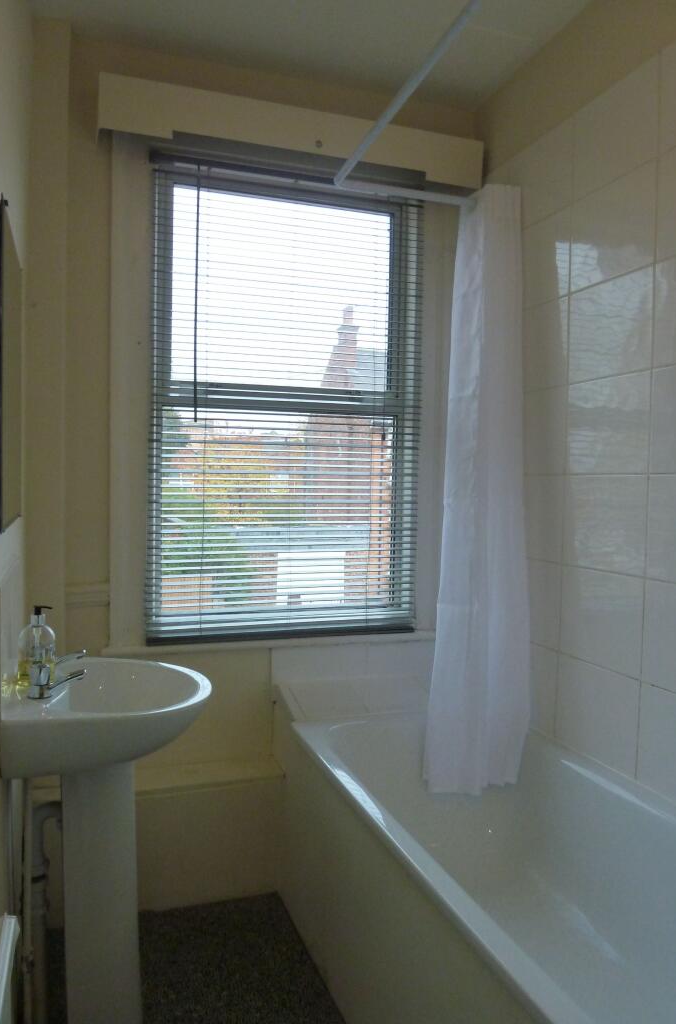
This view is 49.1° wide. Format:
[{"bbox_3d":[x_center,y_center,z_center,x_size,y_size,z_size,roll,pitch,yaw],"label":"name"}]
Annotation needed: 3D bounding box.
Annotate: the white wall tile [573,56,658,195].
[{"bbox_3d":[0.702,-0.960,1.882,0.010,0.250,0.326,0,2,-19],"label":"white wall tile"}]

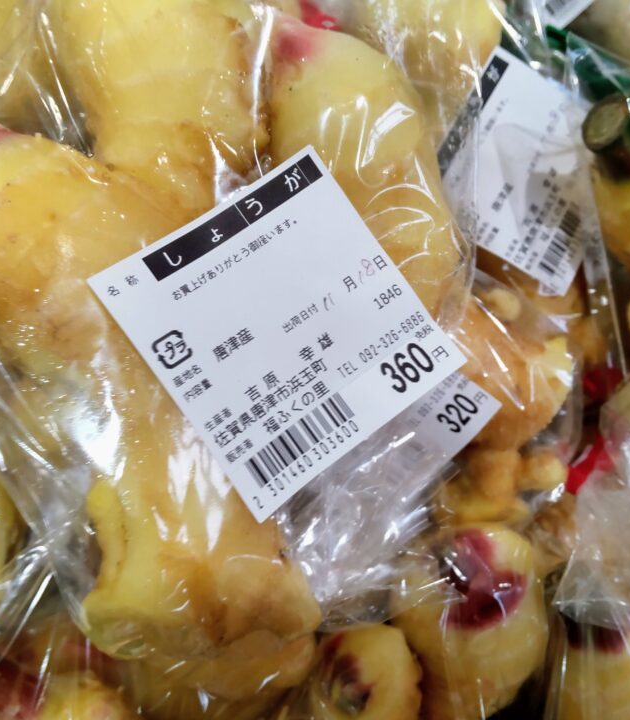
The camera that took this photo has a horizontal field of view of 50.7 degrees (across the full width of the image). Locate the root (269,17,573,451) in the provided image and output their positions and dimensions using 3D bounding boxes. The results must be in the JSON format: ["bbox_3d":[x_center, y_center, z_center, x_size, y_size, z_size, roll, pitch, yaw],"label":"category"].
[{"bbox_3d":[0.026,-0.032,0.173,0.050,0.047,0.115,-30,87,-12],"label":"root"}]

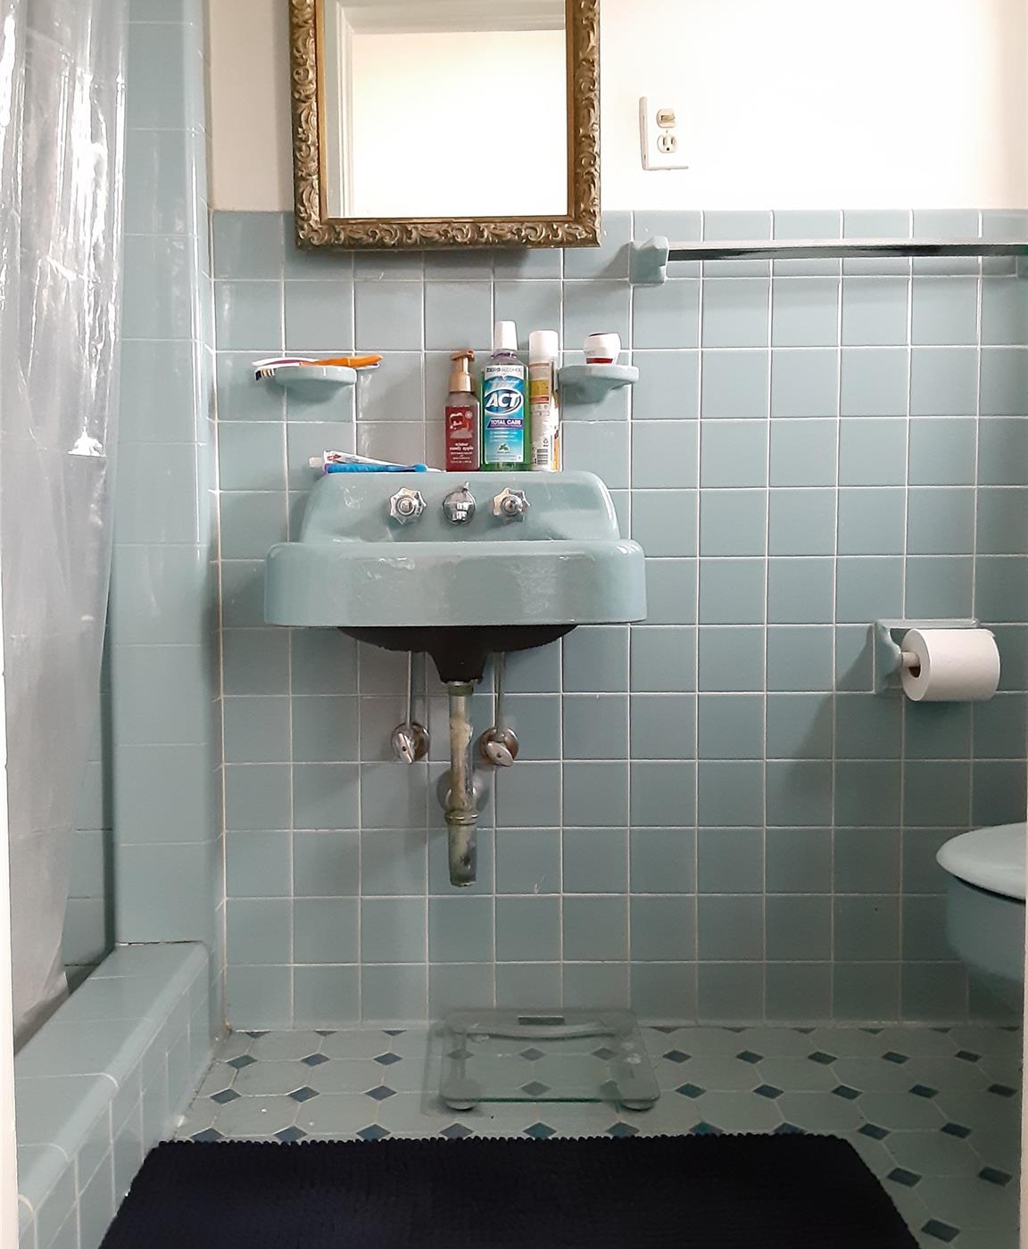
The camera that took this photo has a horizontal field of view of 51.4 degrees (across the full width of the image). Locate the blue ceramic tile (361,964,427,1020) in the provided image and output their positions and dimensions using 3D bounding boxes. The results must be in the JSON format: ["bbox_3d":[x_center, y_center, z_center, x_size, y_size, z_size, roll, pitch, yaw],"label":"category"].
[{"bbox_3d":[-0.197,0.607,1.764,0.108,0.099,0.009,0,3,0],"label":"blue ceramic tile"}]

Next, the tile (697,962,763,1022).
[{"bbox_3d":[0.356,0.604,1.752,0.108,0.098,0.010,0,3,0],"label":"tile"}]

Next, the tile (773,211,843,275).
[{"bbox_3d":[0.463,-0.602,1.690,0.108,0.107,0.009,0,3,0],"label":"tile"}]

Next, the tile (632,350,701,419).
[{"bbox_3d":[0.242,-0.381,1.704,0.108,0.108,0.010,0,3,0],"label":"tile"}]

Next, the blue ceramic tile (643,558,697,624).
[{"bbox_3d":[0.240,-0.053,1.712,0.108,0.108,0.009,0,3,1],"label":"blue ceramic tile"}]

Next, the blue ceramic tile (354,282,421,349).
[{"bbox_3d":[-0.199,-0.488,1.699,0.108,0.108,0.010,0,3,0],"label":"blue ceramic tile"}]

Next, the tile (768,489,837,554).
[{"bbox_3d":[0.458,-0.163,1.704,0.108,0.108,0.009,0,3,0],"label":"tile"}]

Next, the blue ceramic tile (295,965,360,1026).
[{"bbox_3d":[-0.308,0.610,1.761,0.108,0.104,0.009,0,3,0],"label":"blue ceramic tile"}]

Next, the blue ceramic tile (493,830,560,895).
[{"bbox_3d":[0.021,0.387,1.740,0.108,0.108,0.009,0,3,1],"label":"blue ceramic tile"}]

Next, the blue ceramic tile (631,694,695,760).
[{"bbox_3d":[0.243,0.167,1.738,0.108,0.108,0.009,0,3,0],"label":"blue ceramic tile"}]

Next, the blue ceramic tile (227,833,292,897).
[{"bbox_3d":[-0.413,0.393,1.742,0.108,0.108,0.009,0,3,0],"label":"blue ceramic tile"}]

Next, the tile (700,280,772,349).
[{"bbox_3d":[0.347,-0.490,1.687,0.107,0.107,0.010,0,3,0],"label":"tile"}]

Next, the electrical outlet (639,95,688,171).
[{"bbox_3d":[0.237,-0.770,1.673,0.070,0.114,0.009,-3,3,1],"label":"electrical outlet"}]

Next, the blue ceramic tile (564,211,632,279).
[{"bbox_3d":[0.133,-0.599,1.691,0.108,0.108,0.010,0,3,0],"label":"blue ceramic tile"}]

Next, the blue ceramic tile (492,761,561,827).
[{"bbox_3d":[0.023,0.278,1.745,0.108,0.108,0.009,0,3,0],"label":"blue ceramic tile"}]

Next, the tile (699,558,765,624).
[{"bbox_3d":[0.352,-0.053,1.726,0.108,0.108,0.009,0,3,0],"label":"tile"}]

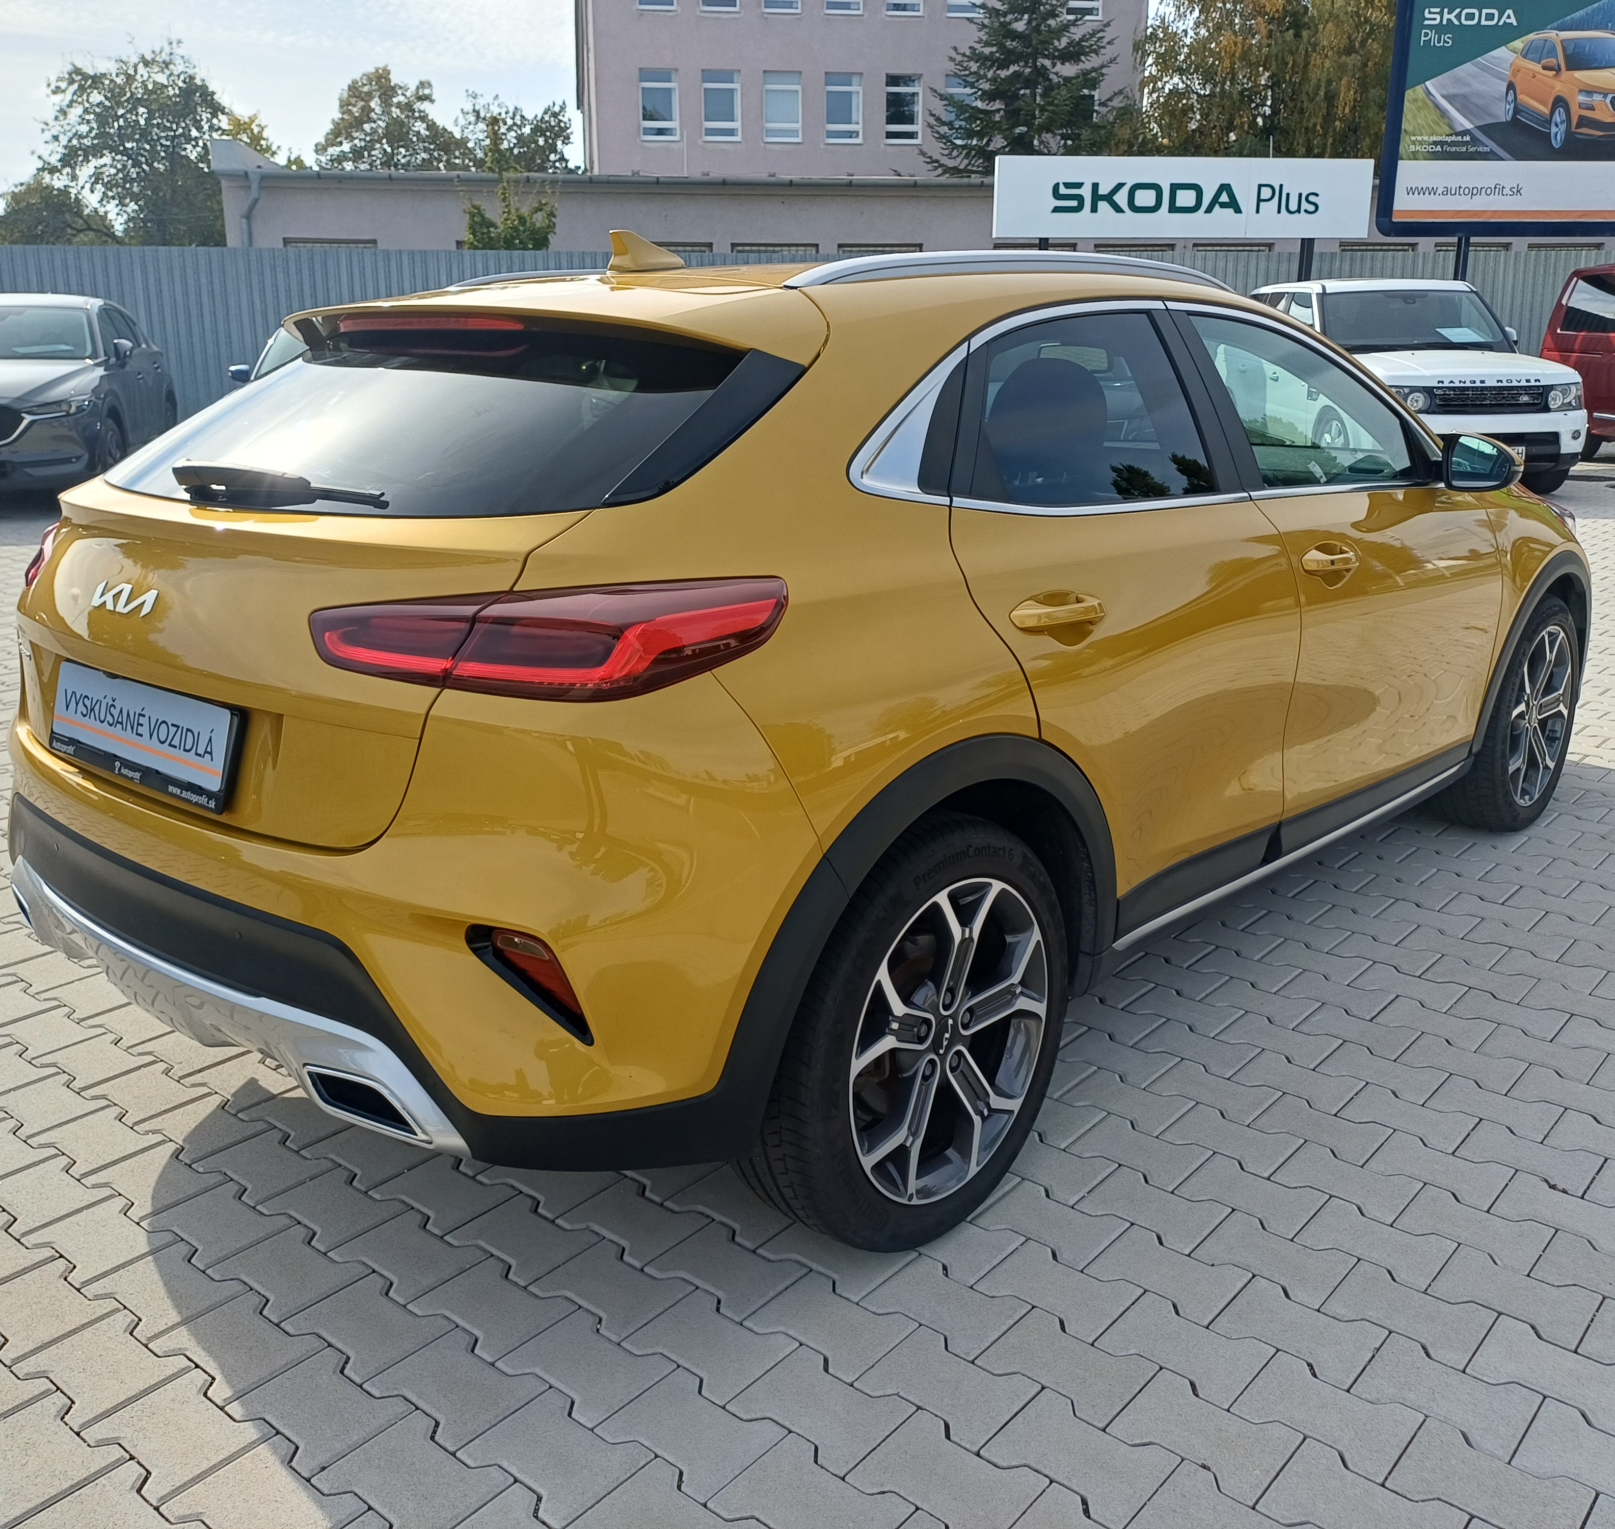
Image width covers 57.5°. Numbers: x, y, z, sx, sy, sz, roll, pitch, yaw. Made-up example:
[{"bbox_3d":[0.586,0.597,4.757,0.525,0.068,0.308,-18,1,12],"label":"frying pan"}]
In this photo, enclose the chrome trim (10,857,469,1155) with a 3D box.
[{"bbox_3d":[-0.919,0.346,2.267,1.380,0.210,0.160,14,22,41],"label":"chrome trim"}]

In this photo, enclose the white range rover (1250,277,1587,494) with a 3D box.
[{"bbox_3d":[5.410,-3.580,13.750,1.940,1.790,4.790,0,16,0],"label":"white range rover"}]

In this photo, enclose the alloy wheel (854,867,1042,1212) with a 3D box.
[{"bbox_3d":[0.164,0.401,2.272,0.180,0.490,0.490,14,22,41],"label":"alloy wheel"}]

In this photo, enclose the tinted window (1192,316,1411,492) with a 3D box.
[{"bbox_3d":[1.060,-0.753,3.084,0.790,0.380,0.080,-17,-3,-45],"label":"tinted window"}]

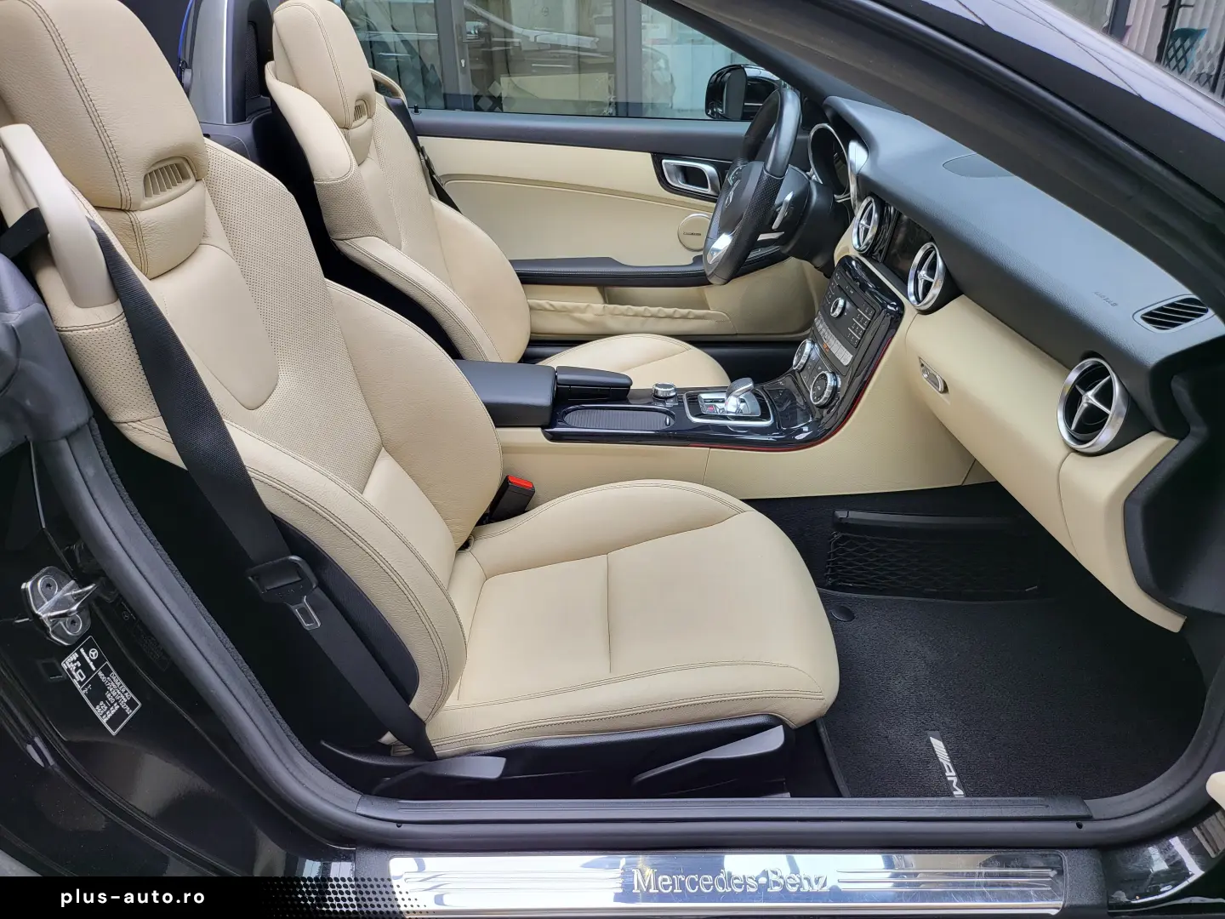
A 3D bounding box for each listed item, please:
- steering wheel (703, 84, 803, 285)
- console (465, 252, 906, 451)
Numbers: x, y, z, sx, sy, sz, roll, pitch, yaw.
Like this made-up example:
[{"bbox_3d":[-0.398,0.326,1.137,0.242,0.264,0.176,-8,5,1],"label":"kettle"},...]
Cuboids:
[{"bbox_3d":[0.269,-0.498,1.577,0.100,0.367,0.370,20,26,-10],"label":"steering wheel"},{"bbox_3d":[0.064,-0.178,1.322,0.675,0.250,0.255,0,28,0],"label":"console"}]

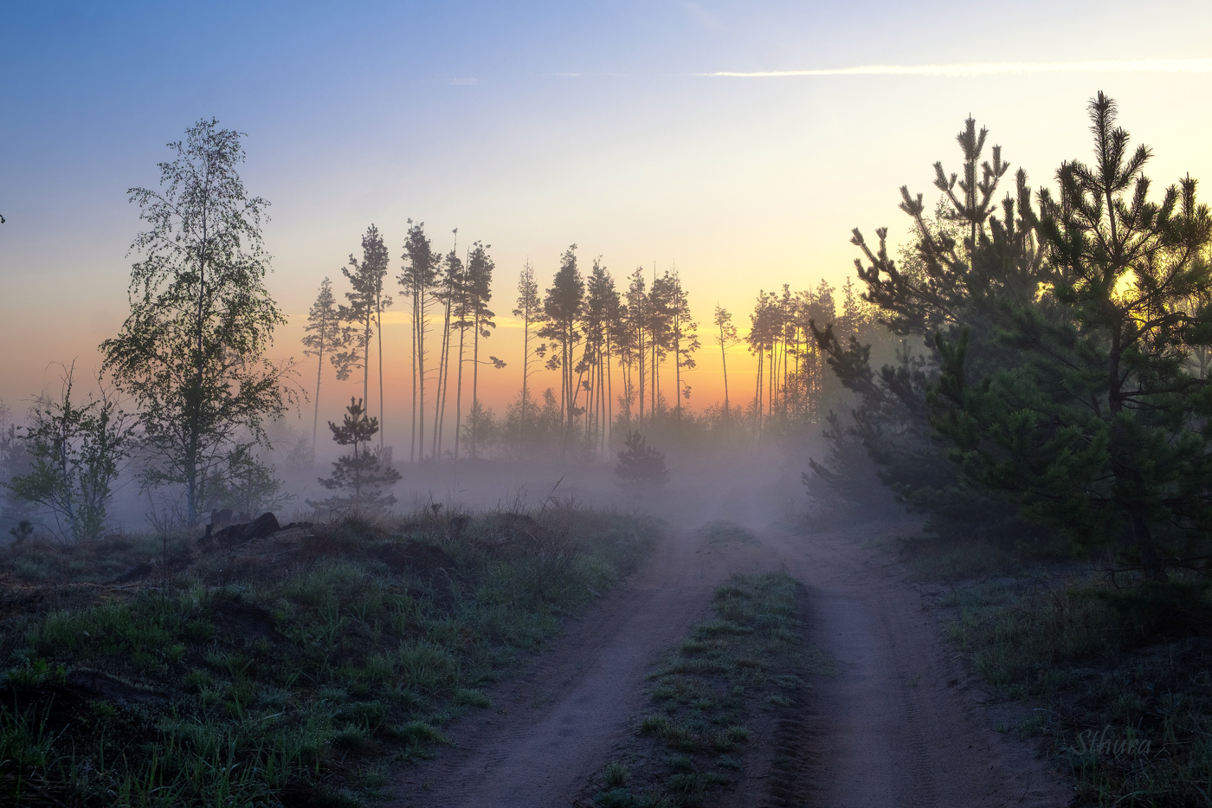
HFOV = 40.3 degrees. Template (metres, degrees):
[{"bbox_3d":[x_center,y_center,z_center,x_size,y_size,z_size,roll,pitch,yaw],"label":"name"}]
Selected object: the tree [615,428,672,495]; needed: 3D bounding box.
[{"bbox_3d":[0.906,1.506,41.000,1.370,1.740,1.320,0,-1,0],"label":"tree"}]

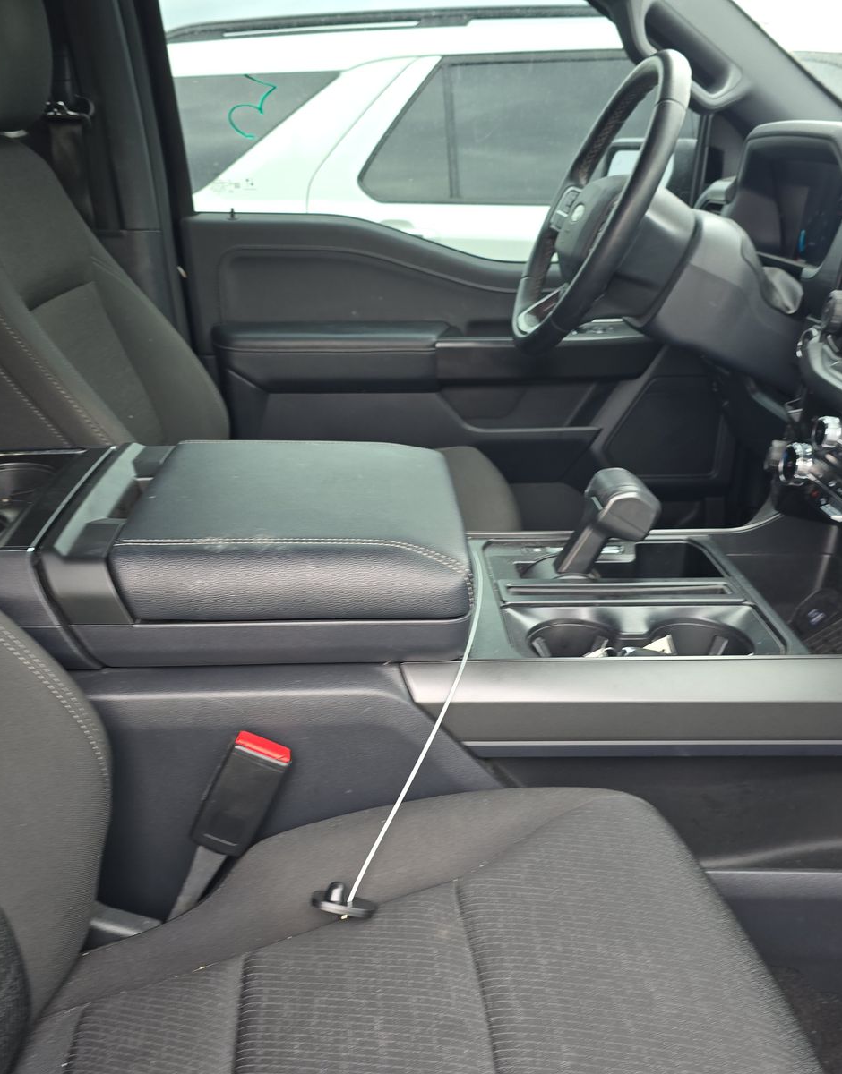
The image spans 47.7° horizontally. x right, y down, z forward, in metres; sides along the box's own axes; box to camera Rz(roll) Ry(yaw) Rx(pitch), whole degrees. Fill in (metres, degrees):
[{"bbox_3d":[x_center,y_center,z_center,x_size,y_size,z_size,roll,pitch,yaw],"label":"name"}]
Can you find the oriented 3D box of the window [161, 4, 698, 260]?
[{"bbox_3d":[0.053,-0.698,1.544,0.910,0.490,0.060,0,35,-2],"label":"window"}]

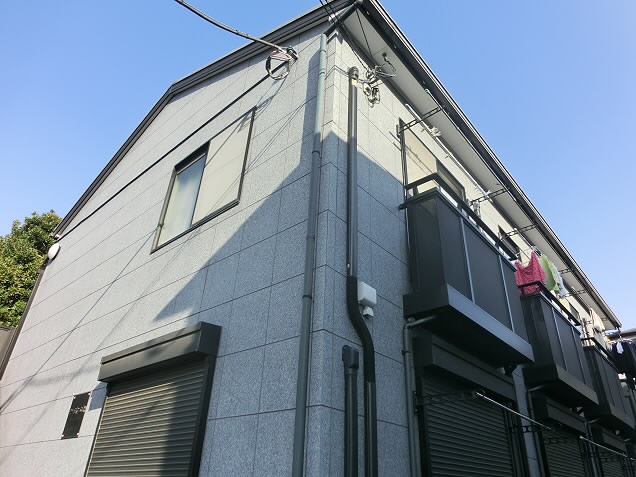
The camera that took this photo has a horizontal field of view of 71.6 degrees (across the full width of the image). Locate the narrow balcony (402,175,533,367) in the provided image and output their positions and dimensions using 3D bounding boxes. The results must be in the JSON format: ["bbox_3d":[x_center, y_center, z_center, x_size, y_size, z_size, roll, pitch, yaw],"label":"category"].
[{"bbox_3d":[1.482,0.382,4.348,0.430,1.340,1.860,-23,-40,36],"label":"narrow balcony"}]

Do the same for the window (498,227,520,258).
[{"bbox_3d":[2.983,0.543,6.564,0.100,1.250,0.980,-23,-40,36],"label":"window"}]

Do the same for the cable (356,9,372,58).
[{"bbox_3d":[0.484,-2.107,4.541,0.020,0.040,0.570,-10,-34,20],"label":"cable"}]

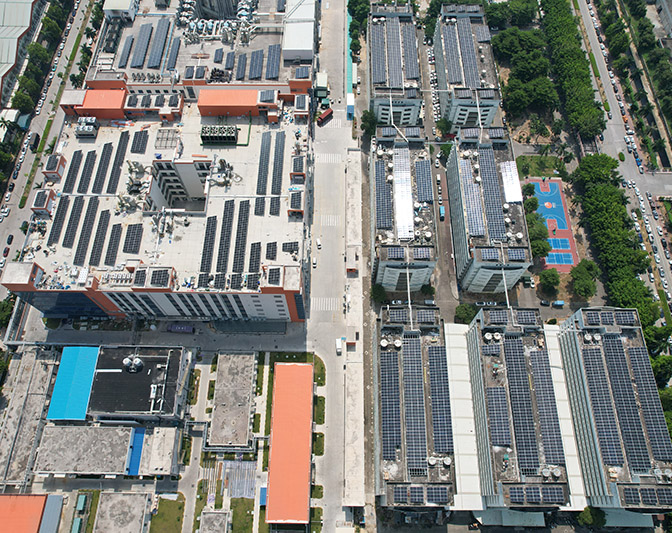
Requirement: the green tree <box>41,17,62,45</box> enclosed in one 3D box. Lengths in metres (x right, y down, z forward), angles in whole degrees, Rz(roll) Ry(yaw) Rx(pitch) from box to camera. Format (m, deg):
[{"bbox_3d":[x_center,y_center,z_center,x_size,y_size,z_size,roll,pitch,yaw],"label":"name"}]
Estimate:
[{"bbox_3d":[-173.430,-144.600,299.910,12.000,11.500,13.500,0,65,1],"label":"green tree"}]

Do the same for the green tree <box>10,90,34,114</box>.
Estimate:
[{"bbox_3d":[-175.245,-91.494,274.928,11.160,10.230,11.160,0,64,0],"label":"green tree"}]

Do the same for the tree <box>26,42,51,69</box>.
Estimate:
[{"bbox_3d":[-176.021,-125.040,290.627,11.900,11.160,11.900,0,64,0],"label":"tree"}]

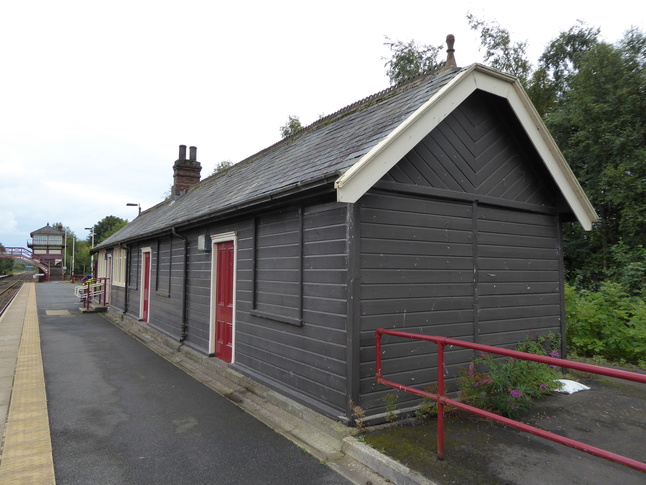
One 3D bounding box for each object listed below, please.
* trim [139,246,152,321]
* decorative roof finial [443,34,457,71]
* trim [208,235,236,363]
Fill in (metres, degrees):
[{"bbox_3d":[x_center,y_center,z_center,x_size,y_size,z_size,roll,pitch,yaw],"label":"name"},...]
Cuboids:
[{"bbox_3d":[-5.424,1.278,13.713,0.140,2.220,1.290,3,-5,-33],"label":"trim"},{"bbox_3d":[1.859,-2.761,6.512,0.150,0.470,0.150,3,-5,-33],"label":"decorative roof finial"},{"bbox_3d":[-1.815,0.961,8.080,0.140,2.220,1.290,3,-5,-33],"label":"trim"}]

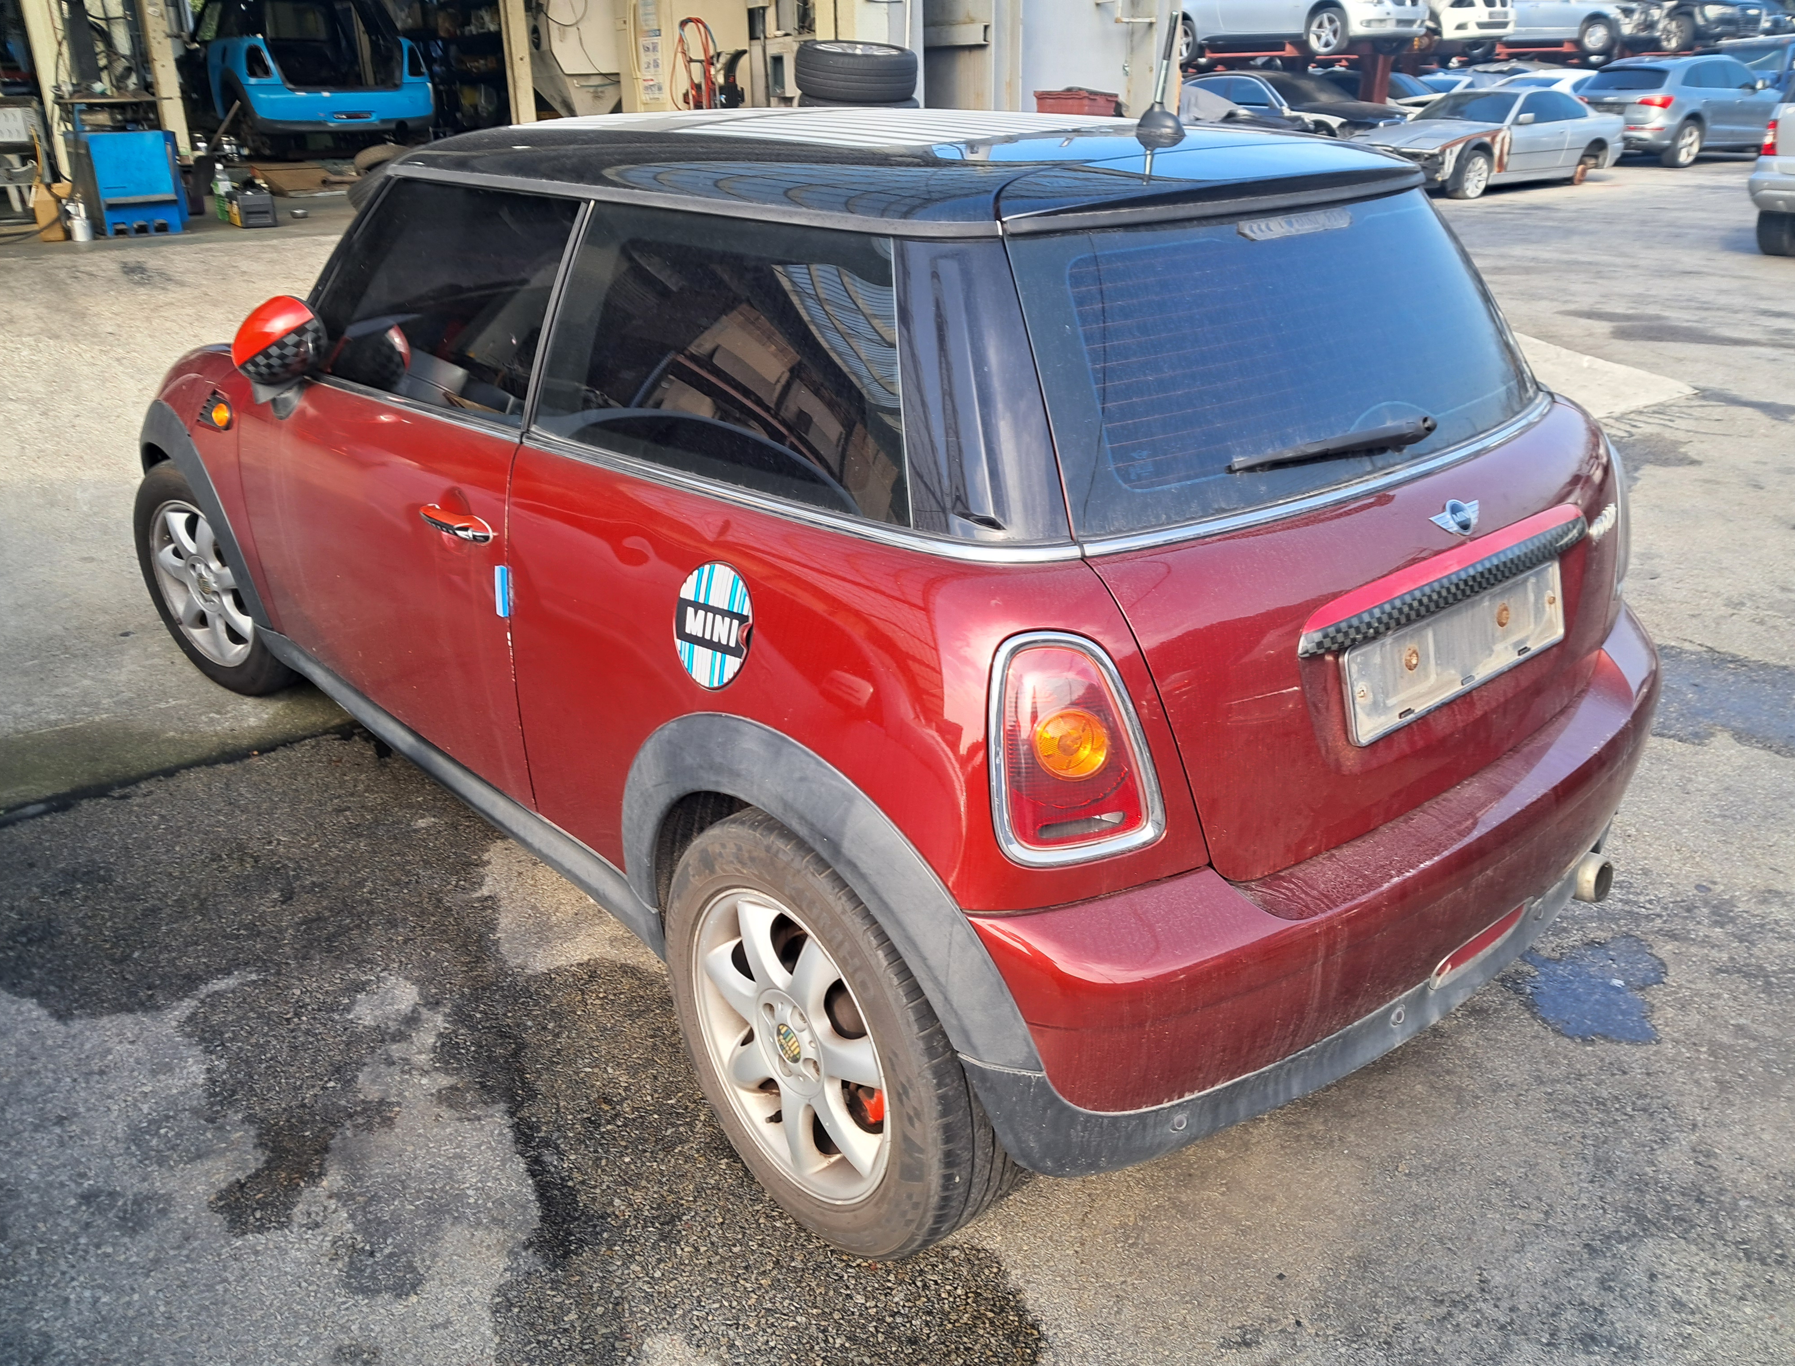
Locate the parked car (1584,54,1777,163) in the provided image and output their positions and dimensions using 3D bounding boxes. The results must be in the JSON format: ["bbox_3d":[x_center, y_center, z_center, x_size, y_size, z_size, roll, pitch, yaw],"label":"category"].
[{"bbox_3d":[13.461,-9.832,24.324,4.630,1.650,1.920,-16,28,-32],"label":"parked car"}]

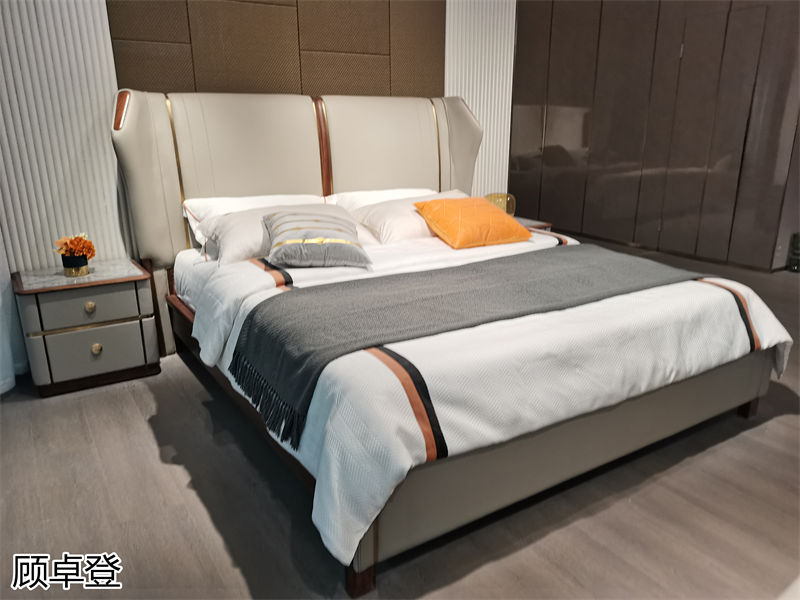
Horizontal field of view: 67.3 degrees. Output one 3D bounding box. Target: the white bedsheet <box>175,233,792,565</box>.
[{"bbox_3d":[0.193,0.045,2.745,2.080,0.470,2.020,-10,20,-30],"label":"white bedsheet"}]

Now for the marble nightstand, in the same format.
[{"bbox_3d":[-1.531,0.115,2.971,0.548,0.496,0.465,-10,20,-30],"label":"marble nightstand"}]

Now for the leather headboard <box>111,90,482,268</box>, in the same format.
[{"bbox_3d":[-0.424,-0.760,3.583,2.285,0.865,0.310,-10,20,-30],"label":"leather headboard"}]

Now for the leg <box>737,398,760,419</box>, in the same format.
[{"bbox_3d":[1.473,0.443,2.548,0.070,0.095,0.055,-10,20,-30],"label":"leg"}]

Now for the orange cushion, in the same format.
[{"bbox_3d":[0.377,-0.419,3.184,0.480,0.140,0.480,-9,39,-26],"label":"orange cushion"}]

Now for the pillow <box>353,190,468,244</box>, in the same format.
[{"bbox_3d":[0.154,-0.478,3.441,0.780,0.145,0.430,-10,53,-30],"label":"pillow"}]

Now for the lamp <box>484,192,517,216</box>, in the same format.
[{"bbox_3d":[0.728,-0.666,4.354,0.236,0.177,0.236,0,17,0],"label":"lamp"}]

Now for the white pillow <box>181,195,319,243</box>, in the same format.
[{"bbox_3d":[-0.679,-0.404,3.146,0.780,0.145,0.430,-10,56,-30],"label":"white pillow"}]

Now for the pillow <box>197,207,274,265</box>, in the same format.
[{"bbox_3d":[-0.565,-0.349,3.027,0.780,0.145,0.430,-10,53,-30],"label":"pillow"}]

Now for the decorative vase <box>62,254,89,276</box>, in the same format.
[{"bbox_3d":[-1.552,-0.166,2.877,0.110,0.097,0.110,-10,20,-30],"label":"decorative vase"}]

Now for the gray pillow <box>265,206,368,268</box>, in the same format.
[{"bbox_3d":[-0.391,-0.285,2.754,0.450,0.140,0.450,-4,36,-12],"label":"gray pillow"}]

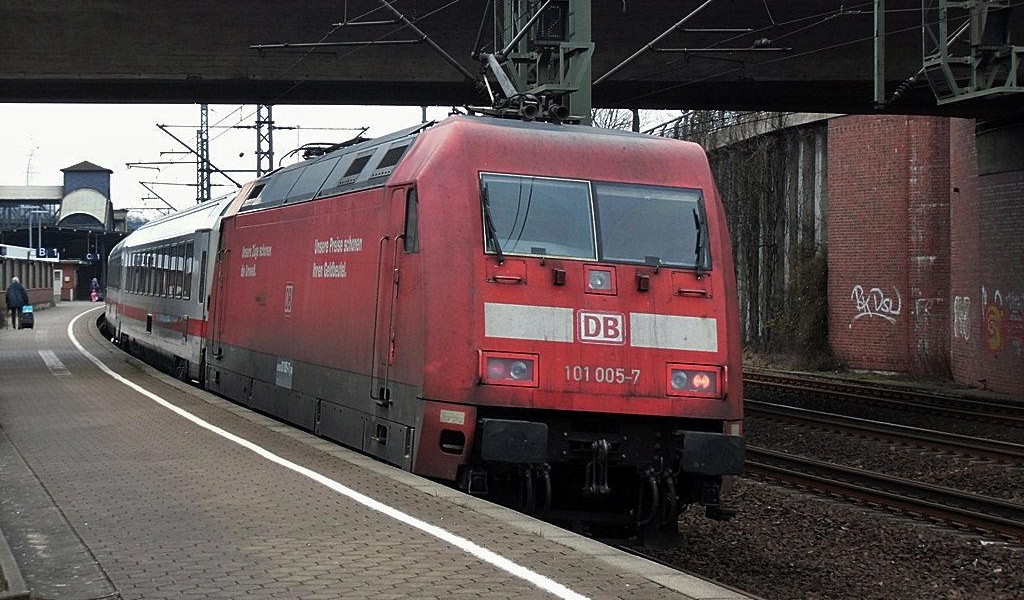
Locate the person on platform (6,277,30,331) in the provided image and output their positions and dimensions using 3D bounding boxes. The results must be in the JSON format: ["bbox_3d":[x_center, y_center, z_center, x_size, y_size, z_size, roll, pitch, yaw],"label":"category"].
[{"bbox_3d":[-15.541,0.104,80.000,0.640,1.660,0.450,0,1,-7],"label":"person on platform"}]

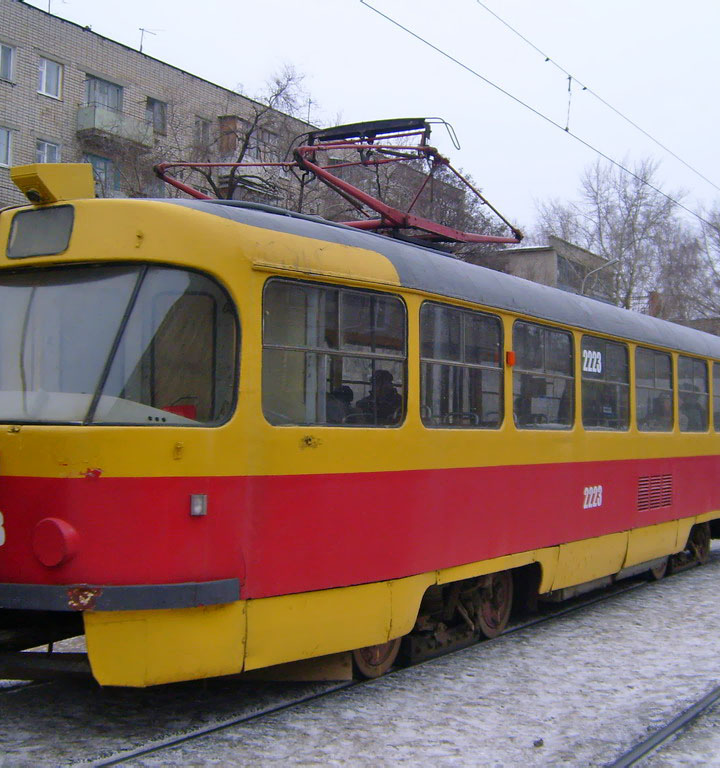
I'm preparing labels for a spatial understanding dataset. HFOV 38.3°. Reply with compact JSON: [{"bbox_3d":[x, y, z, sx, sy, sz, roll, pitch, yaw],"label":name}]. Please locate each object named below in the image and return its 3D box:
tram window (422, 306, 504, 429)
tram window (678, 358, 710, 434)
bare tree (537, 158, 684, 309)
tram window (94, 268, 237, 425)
[{"bbox_3d":[0.752,-0.110,7.652,0.070,0.889,1.285,-1,-3,34],"label":"tram window"},{"bbox_3d":[3.980,0.149,12.407,0.070,0.889,1.285,-1,-3,34],"label":"tram window"},{"bbox_3d":[14.810,-4.237,60.304,7.600,17.646,8.000,-1,-3,34],"label":"bare tree"},{"bbox_3d":[-1.013,-0.199,5.383,0.825,0.834,0.180,2,-3,-24],"label":"tram window"}]

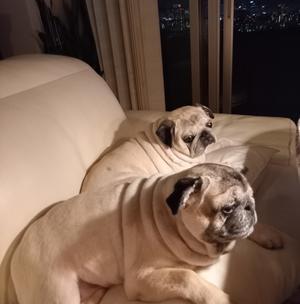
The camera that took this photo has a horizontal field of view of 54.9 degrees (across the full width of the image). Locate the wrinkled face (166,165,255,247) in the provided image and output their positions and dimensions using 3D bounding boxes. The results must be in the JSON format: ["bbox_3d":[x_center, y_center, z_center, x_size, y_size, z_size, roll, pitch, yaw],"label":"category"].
[{"bbox_3d":[0.128,0.109,0.610,0.160,0.150,0.155,16,30,40],"label":"wrinkled face"}]

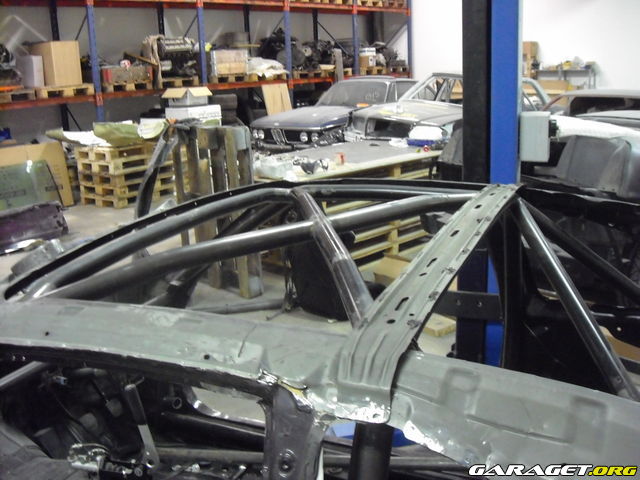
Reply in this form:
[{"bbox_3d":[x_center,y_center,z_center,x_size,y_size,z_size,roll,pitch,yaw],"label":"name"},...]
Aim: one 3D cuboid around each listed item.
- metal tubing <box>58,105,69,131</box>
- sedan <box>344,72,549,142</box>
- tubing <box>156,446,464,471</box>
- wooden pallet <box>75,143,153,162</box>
[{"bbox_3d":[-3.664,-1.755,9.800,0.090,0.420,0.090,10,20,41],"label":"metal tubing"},{"bbox_3d":[2.367,-1.945,10.890,1.630,1.360,4.250,11,20,41],"label":"sedan"},{"bbox_3d":[-0.049,0.763,2.396,1.144,0.038,0.038,-1,15,7],"label":"tubing"},{"bbox_3d":[-2.540,-1.213,9.150,0.800,0.144,1.200,9,19,37],"label":"wooden pallet"}]

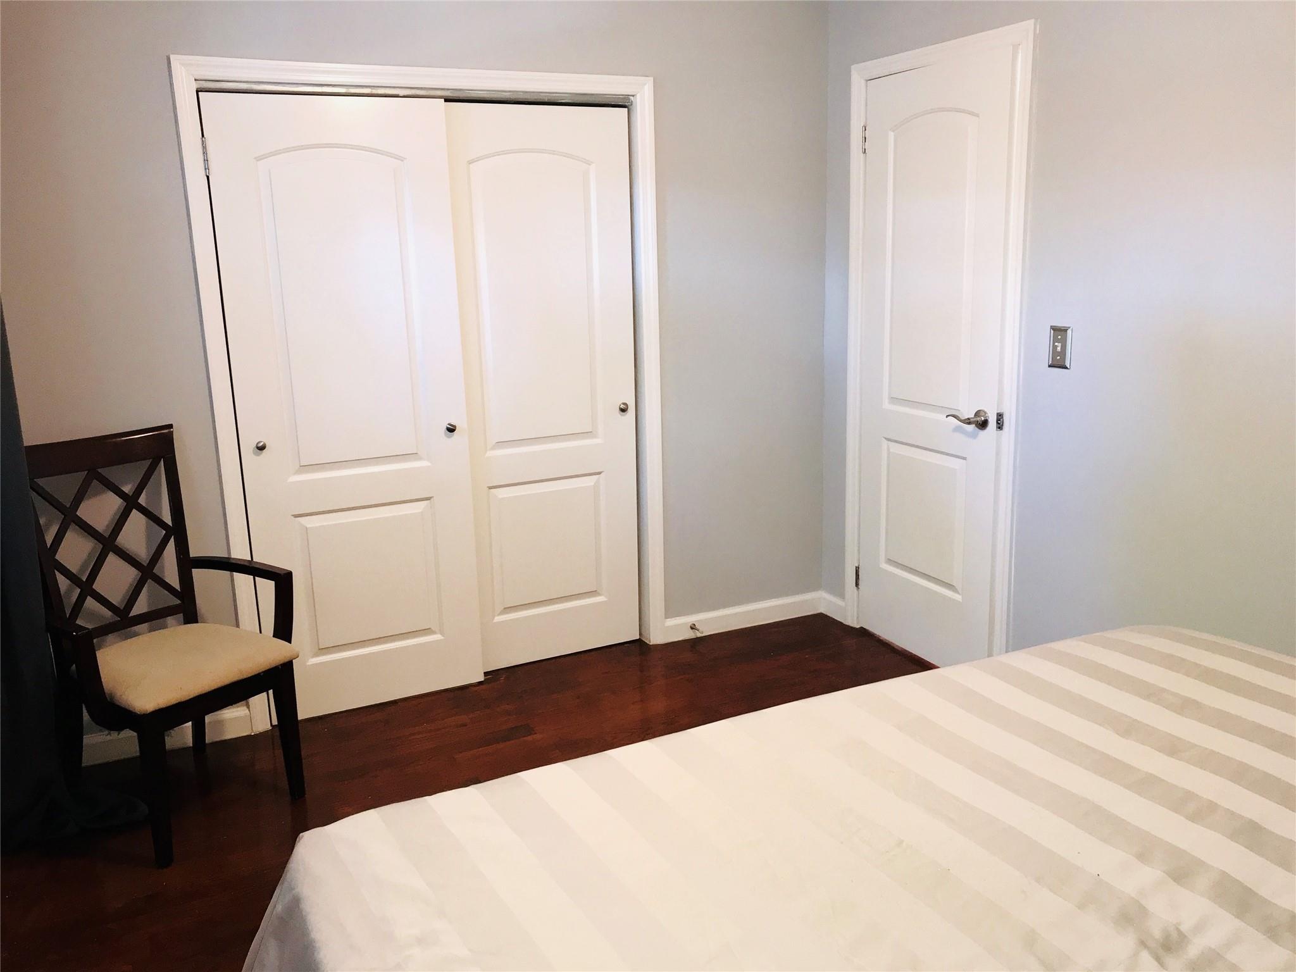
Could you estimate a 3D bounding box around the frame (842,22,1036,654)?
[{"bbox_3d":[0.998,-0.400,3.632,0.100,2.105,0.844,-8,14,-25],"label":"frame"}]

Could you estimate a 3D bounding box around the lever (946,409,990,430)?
[{"bbox_3d":[1.030,-0.216,3.380,0.060,0.066,0.149,-7,14,-22],"label":"lever"}]

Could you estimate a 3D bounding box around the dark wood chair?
[{"bbox_3d":[-1.323,0.397,2.847,0.585,1.040,0.580,7,16,35],"label":"dark wood chair"}]

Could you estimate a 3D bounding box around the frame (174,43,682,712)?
[{"bbox_3d":[-0.661,-0.306,3.542,1.510,2.062,0.100,-8,14,-25],"label":"frame"}]

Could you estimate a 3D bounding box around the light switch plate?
[{"bbox_3d":[1.213,-0.407,3.085,0.010,0.123,0.081,-8,14,-25],"label":"light switch plate"}]

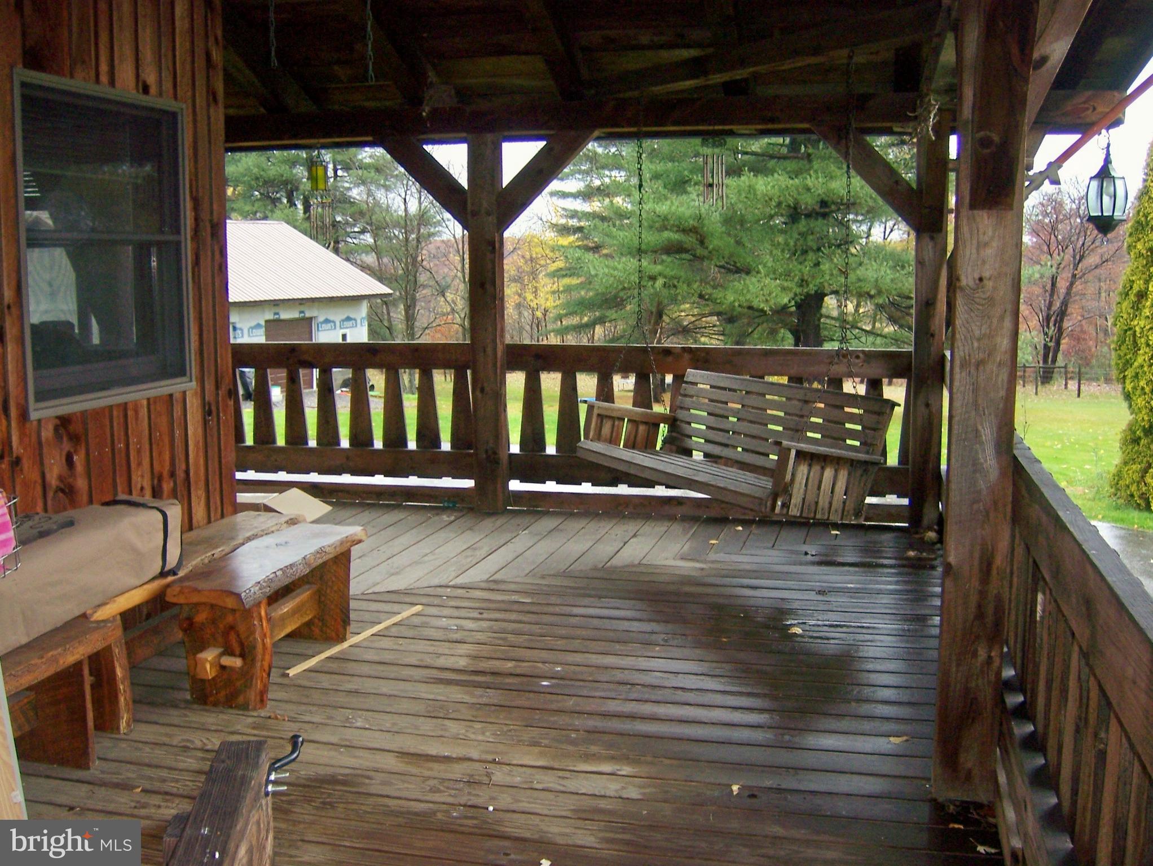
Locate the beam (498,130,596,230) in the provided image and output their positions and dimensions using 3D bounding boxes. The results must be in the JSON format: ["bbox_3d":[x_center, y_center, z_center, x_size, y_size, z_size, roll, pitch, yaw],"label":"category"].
[{"bbox_3d":[-0.219,-1.451,6.678,0.800,0.133,0.135,-44,-4,16],"label":"beam"}]

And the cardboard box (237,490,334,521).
[{"bbox_3d":[-1.610,0.436,6.199,0.680,0.260,0.420,2,9,14],"label":"cardboard box"}]

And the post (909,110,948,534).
[{"bbox_3d":[1.844,-0.558,6.290,0.161,2.150,0.163,2,9,14],"label":"post"}]

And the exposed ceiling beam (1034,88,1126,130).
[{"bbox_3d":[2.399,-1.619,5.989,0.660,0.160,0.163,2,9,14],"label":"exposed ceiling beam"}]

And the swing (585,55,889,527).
[{"bbox_3d":[0.734,-0.693,5.857,0.780,2.090,1.620,-6,10,-31],"label":"swing"}]

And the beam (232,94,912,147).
[{"bbox_3d":[-0.152,-1.734,6.620,4.100,0.175,0.163,2,9,14],"label":"beam"}]

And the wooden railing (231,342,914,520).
[{"bbox_3d":[-0.169,-0.037,7.002,4.180,0.945,0.090,2,9,14],"label":"wooden railing"}]

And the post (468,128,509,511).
[{"bbox_3d":[-0.499,-0.612,6.877,0.163,2.120,0.163,2,9,14],"label":"post"}]

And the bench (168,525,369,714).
[{"bbox_3d":[-1.074,0.638,4.284,0.330,0.415,0.950,2,9,14],"label":"bench"}]

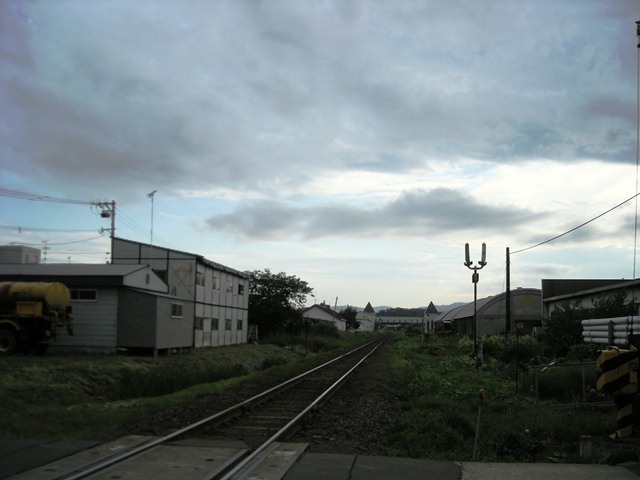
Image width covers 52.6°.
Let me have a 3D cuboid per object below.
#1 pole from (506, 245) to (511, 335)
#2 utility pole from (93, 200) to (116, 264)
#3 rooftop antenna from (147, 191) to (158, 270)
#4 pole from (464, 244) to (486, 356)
[{"bbox_3d":[12.594,3.901,42.895,0.220,7.000,0.220,0,-8,6],"label":"pole"},{"bbox_3d":[-17.988,2.552,53.148,1.950,11.810,0.700,0,-8,6],"label":"utility pole"},{"bbox_3d":[-9.533,-0.619,36.439,0.450,4.430,1.300,6,-10,-33],"label":"rooftop antenna"},{"bbox_3d":[7.135,2.764,29.413,1.000,5.350,0.220,0,-8,6],"label":"pole"}]

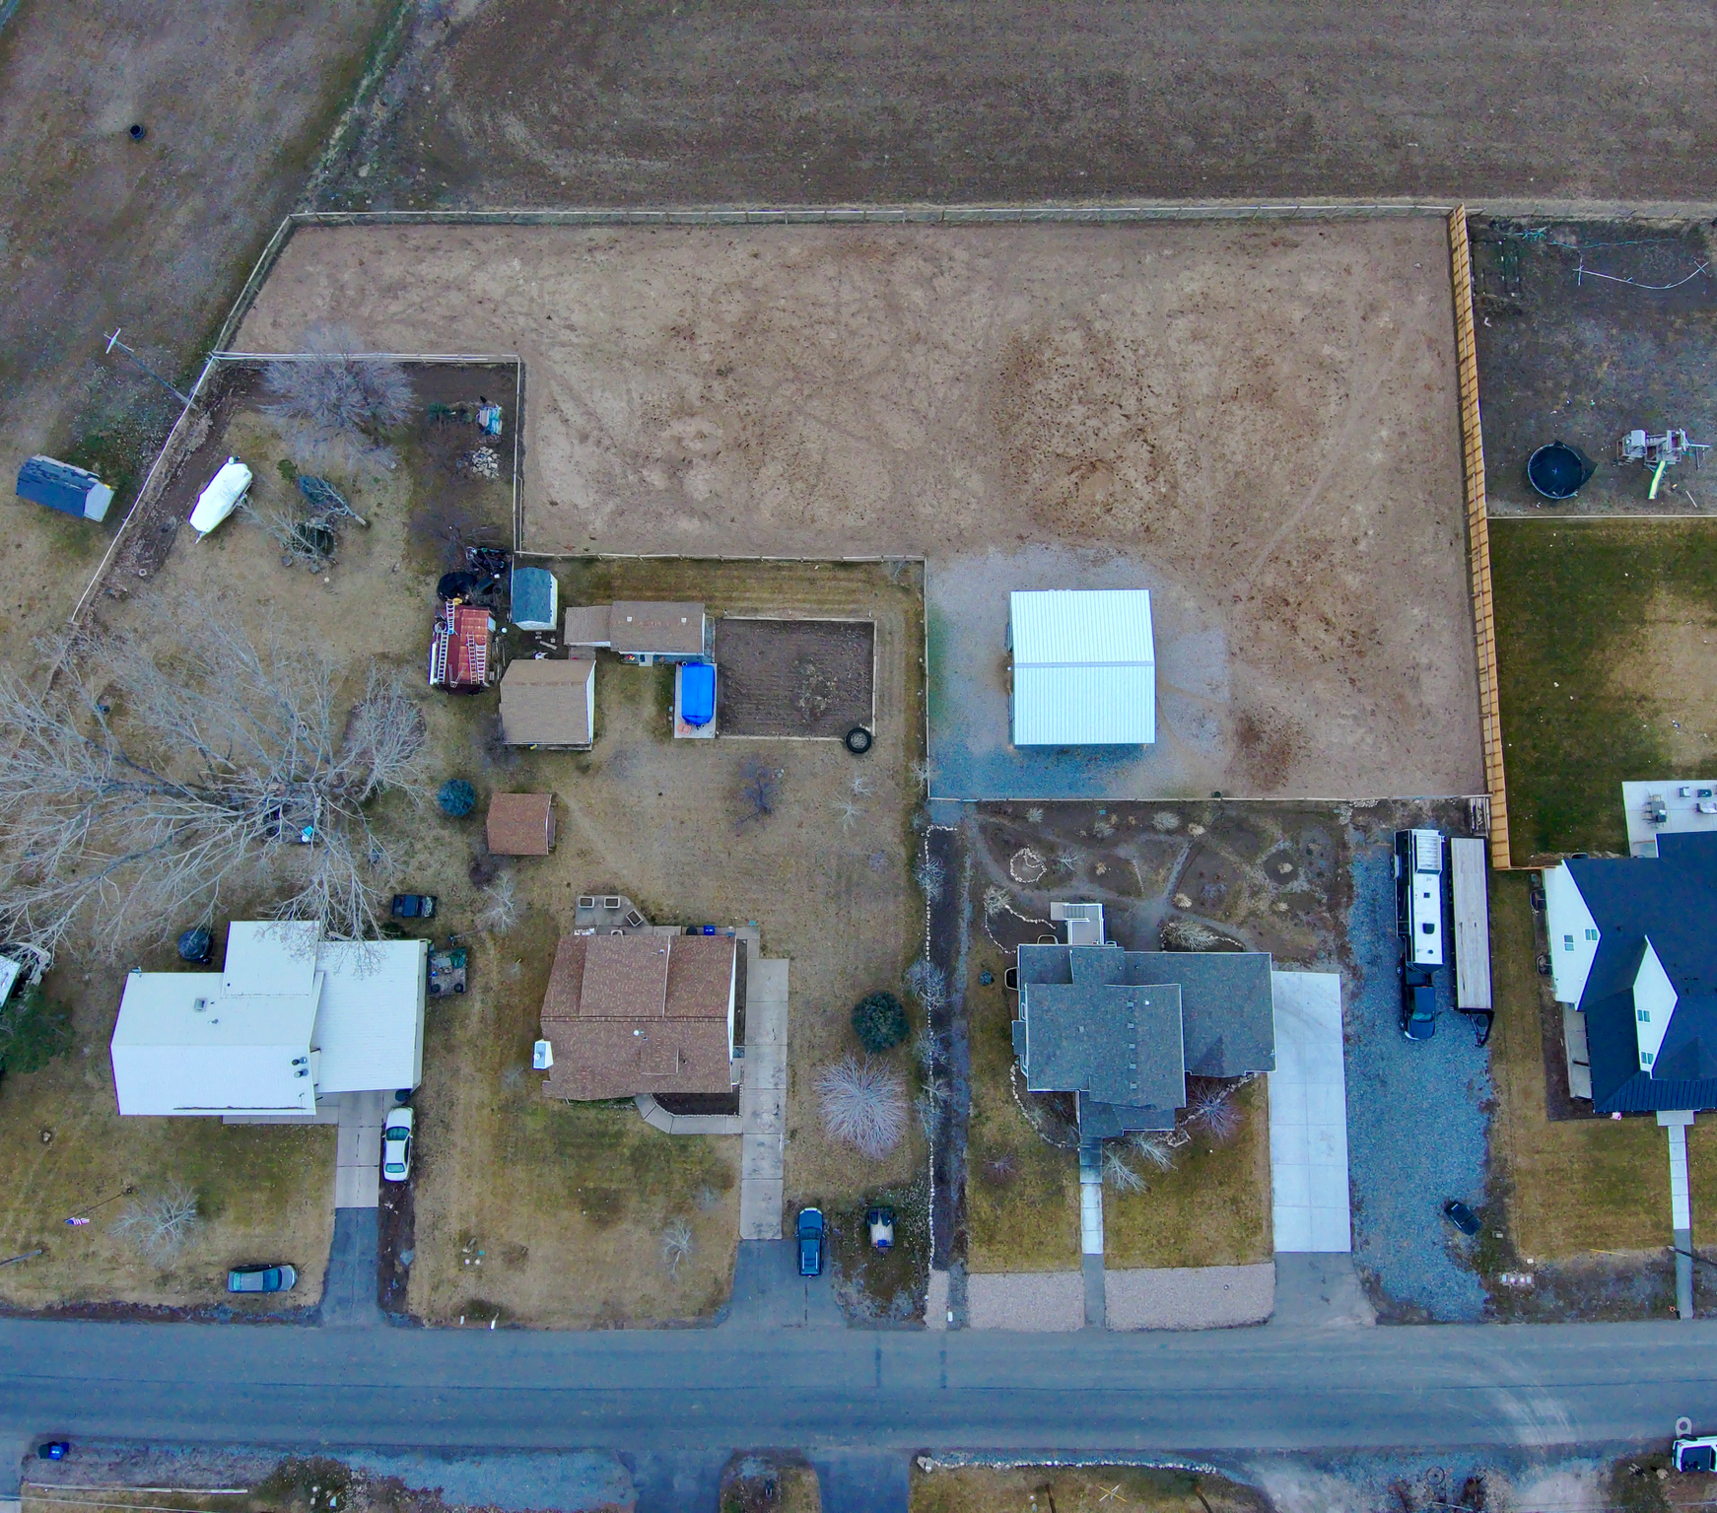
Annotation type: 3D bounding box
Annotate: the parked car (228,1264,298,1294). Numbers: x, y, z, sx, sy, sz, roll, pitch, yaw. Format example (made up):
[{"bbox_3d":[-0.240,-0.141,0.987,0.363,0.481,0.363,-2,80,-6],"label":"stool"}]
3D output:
[{"bbox_3d":[-40.236,35.362,82.714,4.500,1.500,1.800,0,81,0],"label":"parked car"}]

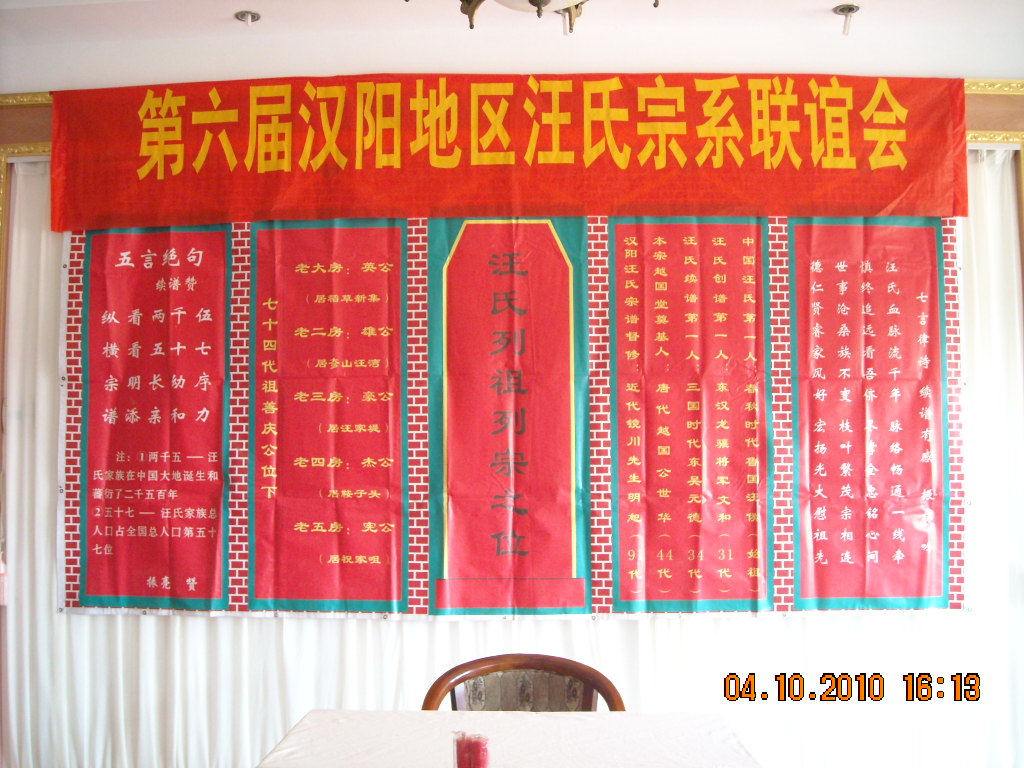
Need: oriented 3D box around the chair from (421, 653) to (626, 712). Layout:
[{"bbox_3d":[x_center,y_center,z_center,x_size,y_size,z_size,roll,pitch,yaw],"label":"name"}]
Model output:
[{"bbox_3d":[0.030,1.173,2.630,0.580,0.850,0.570,0,-4,0],"label":"chair"}]

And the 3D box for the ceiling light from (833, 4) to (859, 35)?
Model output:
[{"bbox_3d":[1.417,-1.538,4.400,0.113,0.105,0.113,0,-4,2],"label":"ceiling light"}]

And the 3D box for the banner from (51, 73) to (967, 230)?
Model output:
[{"bbox_3d":[-0.045,-1.094,4.850,4.290,0.700,0.050,0,-4,2],"label":"banner"}]

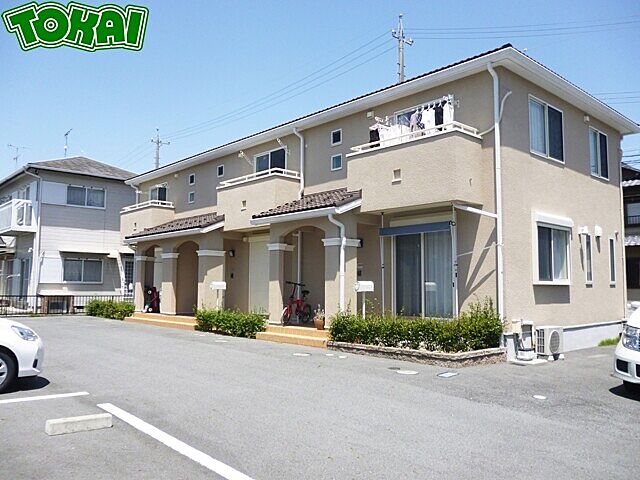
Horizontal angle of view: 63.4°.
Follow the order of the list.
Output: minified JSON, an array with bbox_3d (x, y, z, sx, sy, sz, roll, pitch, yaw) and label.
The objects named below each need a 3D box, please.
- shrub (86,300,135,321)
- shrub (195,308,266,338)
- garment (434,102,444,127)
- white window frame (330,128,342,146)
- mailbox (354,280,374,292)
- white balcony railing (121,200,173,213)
[{"bbox_3d":[-9.091,2.988,22.408,0.850,0.720,3.300,4,-6,-42],"label":"shrub"},{"bbox_3d":[-2.640,2.418,15.281,0.660,0.700,3.100,4,-6,-42],"label":"shrub"},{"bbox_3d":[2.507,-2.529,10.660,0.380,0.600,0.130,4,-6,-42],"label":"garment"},{"bbox_3d":[0.433,-2.676,13.504,0.100,0.420,0.400,4,-6,-42],"label":"white window frame"},{"bbox_3d":[0.936,0.988,10.903,0.500,0.220,0.170,4,-6,-42],"label":"mailbox"},{"bbox_3d":[-6.977,-1.255,20.884,0.930,0.240,3.120,4,-6,-42],"label":"white balcony railing"}]

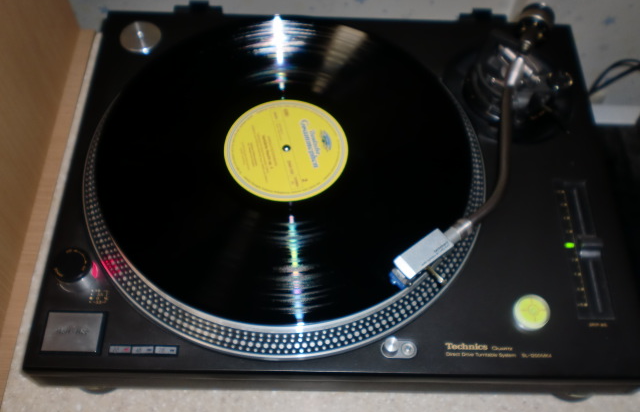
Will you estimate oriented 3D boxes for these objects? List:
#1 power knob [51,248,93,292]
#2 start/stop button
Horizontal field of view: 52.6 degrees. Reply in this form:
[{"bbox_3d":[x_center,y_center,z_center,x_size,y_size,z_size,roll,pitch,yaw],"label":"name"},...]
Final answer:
[{"bbox_3d":[-0.181,0.048,0.480,0.029,0.018,0.029,1,60,-2],"label":"power knob"},{"bbox_3d":[-0.177,0.091,0.465,0.039,0.004,0.029,1,60,-2],"label":"start/stop button"}]

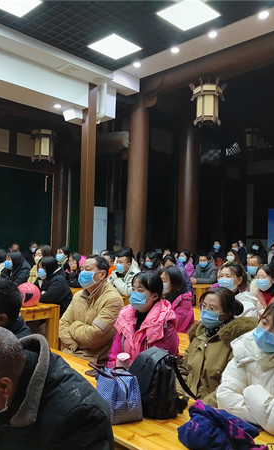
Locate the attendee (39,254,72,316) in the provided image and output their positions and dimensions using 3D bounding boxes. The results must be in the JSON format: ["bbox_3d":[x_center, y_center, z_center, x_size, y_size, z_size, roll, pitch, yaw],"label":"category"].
[{"bbox_3d":[-0.905,0.897,3.982,0.650,1.200,0.470,3,-2,-42],"label":"attendee"}]

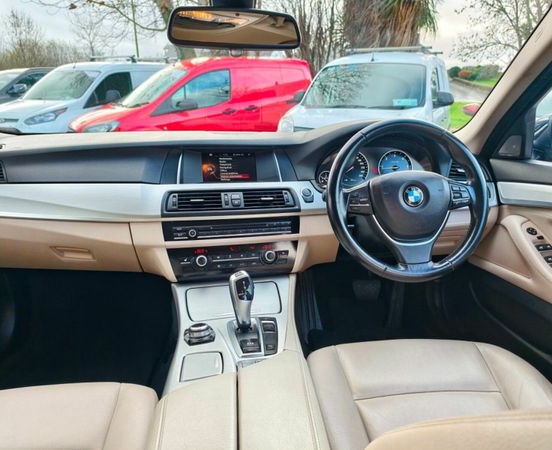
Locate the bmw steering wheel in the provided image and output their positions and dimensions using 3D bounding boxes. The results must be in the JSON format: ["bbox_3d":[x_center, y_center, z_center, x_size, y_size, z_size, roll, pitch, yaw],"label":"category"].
[{"bbox_3d":[0.303,-0.057,0.927,0.380,0.380,0.100,-2,-7,-6],"label":"bmw steering wheel"}]

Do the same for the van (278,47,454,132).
[{"bbox_3d":[1.571,-1.705,6.105,1.950,1.870,4.330,9,20,25],"label":"van"}]

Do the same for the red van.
[{"bbox_3d":[-1.343,-1.870,6.796,4.160,1.760,1.850,-14,23,-36],"label":"red van"}]

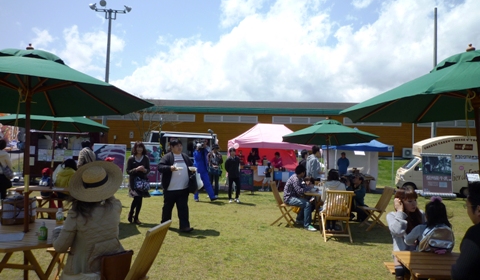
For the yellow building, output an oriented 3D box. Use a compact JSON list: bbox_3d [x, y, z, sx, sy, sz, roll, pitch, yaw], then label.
[{"bbox_3d":[4.032,-0.964,36.599,36.000,4.800,11.000,2,-3,5],"label":"yellow building"}]

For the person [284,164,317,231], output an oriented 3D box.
[{"bbox_3d":[1.251,1.190,7.107,0.780,1.290,0.520,2,-2,6],"label":"person"}]

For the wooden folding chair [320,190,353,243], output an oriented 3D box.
[{"bbox_3d":[1.786,1.374,6.349,0.480,0.900,0.580,2,-2,4],"label":"wooden folding chair"}]

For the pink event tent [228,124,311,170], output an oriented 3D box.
[{"bbox_3d":[1.459,0.754,15.562,3.650,2.900,2.600,3,-2,-9],"label":"pink event tent"}]

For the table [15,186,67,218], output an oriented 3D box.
[{"bbox_3d":[-3.463,1.250,6.336,1.200,0.730,0.750,2,-2,-5],"label":"table"}]

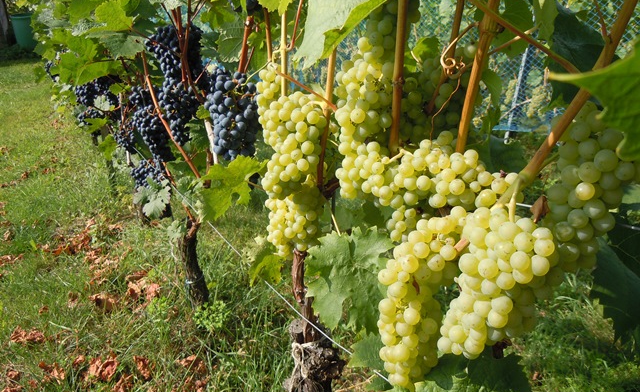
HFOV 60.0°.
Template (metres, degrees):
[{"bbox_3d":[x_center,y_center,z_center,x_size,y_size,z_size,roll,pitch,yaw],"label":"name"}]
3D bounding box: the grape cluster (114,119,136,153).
[{"bbox_3d":[-0.684,-0.213,1.950,0.076,0.112,0.070,-7,22,-18],"label":"grape cluster"}]

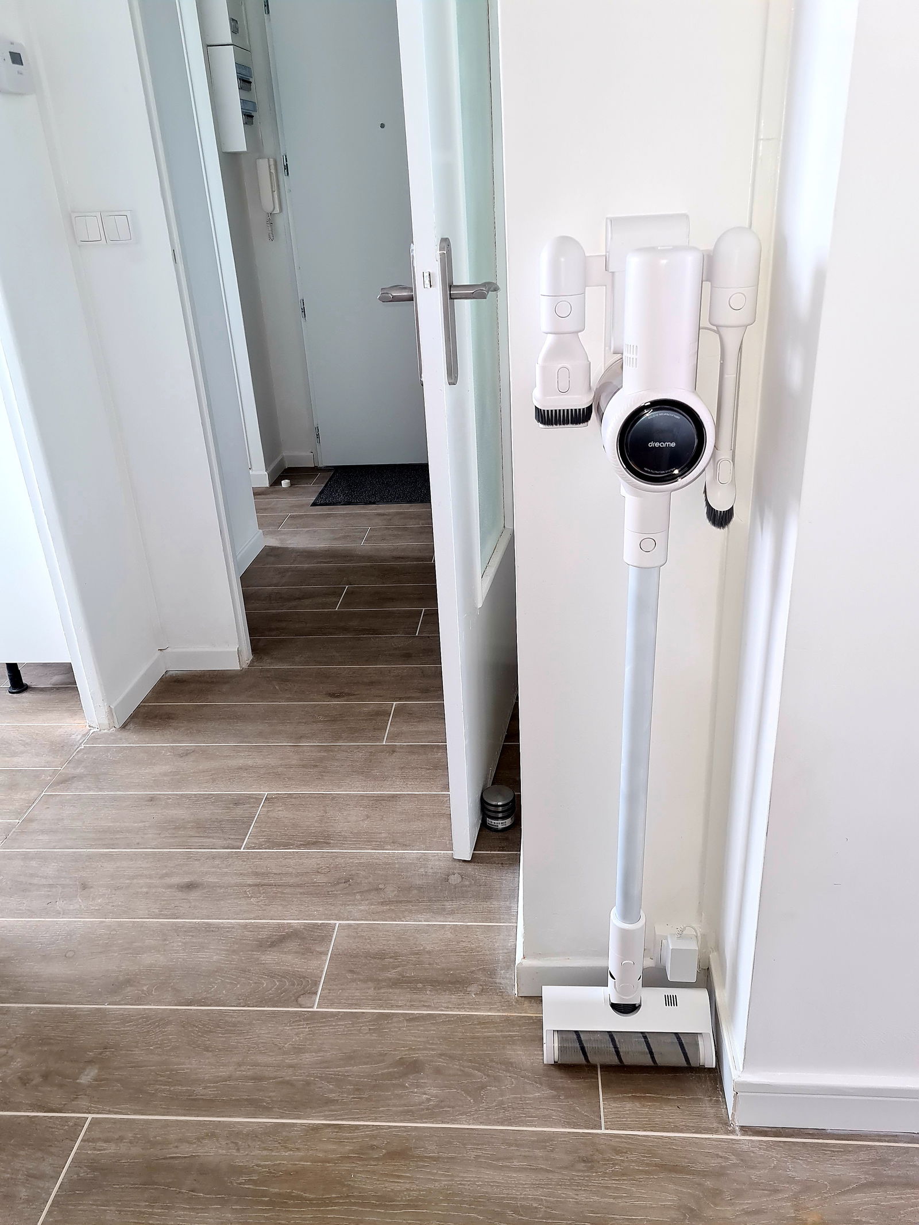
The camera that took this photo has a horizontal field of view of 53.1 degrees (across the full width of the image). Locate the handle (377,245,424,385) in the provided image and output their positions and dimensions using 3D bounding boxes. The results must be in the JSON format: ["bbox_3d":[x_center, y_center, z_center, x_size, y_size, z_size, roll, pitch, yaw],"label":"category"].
[{"bbox_3d":[-0.077,-0.493,1.513,0.066,0.212,0.140,2,25,12],"label":"handle"}]

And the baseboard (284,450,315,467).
[{"bbox_3d":[-0.809,-0.768,4.642,0.147,0.067,0.013,-1,25,5],"label":"baseboard"}]

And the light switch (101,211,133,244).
[{"bbox_3d":[-0.805,-0.914,2.182,0.073,0.071,0.012,-1,25,5],"label":"light switch"}]

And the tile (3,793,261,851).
[{"bbox_3d":[-0.710,0.463,2.026,0.532,0.010,0.200,-1,25,5],"label":"tile"}]

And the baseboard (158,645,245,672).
[{"bbox_3d":[-0.746,0.134,2.659,0.232,0.066,0.013,-1,25,5],"label":"baseboard"}]

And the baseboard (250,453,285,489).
[{"bbox_3d":[-0.931,-0.696,4.496,0.085,0.069,0.335,-1,25,5],"label":"baseboard"}]

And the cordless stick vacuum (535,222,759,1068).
[{"bbox_3d":[0.229,0.142,1.185,0.252,1.170,0.205,-1,25,5],"label":"cordless stick vacuum"}]

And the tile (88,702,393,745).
[{"bbox_3d":[-0.562,0.293,2.381,0.775,0.010,0.200,-1,25,5],"label":"tile"}]

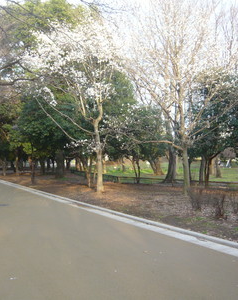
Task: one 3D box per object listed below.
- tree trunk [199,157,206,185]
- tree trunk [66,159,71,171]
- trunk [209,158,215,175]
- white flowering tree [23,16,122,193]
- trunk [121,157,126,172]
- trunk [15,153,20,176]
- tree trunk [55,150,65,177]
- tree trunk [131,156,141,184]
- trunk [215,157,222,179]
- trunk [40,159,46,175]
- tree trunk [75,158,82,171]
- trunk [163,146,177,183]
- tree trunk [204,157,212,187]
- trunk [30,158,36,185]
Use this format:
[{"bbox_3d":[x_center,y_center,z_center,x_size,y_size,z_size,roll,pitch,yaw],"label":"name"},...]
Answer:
[{"bbox_3d":[5.627,1.381,21.800,0.360,1.887,0.360,0,-2,0],"label":"tree trunk"},{"bbox_3d":[-8.586,2.465,55.000,0.850,2.040,0.850,0,-2,0],"label":"tree trunk"},{"bbox_3d":[11.561,2.040,40.000,0.680,1.978,0.680,0,-2,0],"label":"trunk"},{"bbox_3d":[-2.400,-2.349,16.700,5.000,9.086,4.600,0,-2,0],"label":"white flowering tree"},{"bbox_3d":[0.668,2.151,48.000,0.550,2.374,0.550,0,-2,0],"label":"trunk"},{"bbox_3d":[-11.543,1.622,37.007,0.409,2.673,0.409,0,-2,0],"label":"trunk"},{"bbox_3d":[-5.703,1.400,31.958,0.926,2.700,0.926,0,-2,0],"label":"tree trunk"},{"bbox_3d":[1.233,1.431,23.016,0.634,1.945,0.444,0,-2,0],"label":"tree trunk"},{"bbox_3d":[9.699,1.692,31.780,0.536,2.115,0.509,0,-2,0],"label":"trunk"},{"bbox_3d":[-9.491,2.073,40.423,0.620,2.035,0.620,0,-2,0],"label":"trunk"},{"bbox_3d":[-6.510,2.331,52.000,0.850,1.929,0.800,0,-2,0],"label":"tree trunk"},{"bbox_3d":[3.924,1.106,25.055,1.029,2.743,0.874,0,-2,0],"label":"trunk"},{"bbox_3d":[5.606,1.363,20.679,0.443,1.900,0.377,0,-2,0],"label":"tree trunk"},{"bbox_3d":[-5.936,1.475,22.200,0.330,1.784,0.330,0,-2,0],"label":"trunk"}]

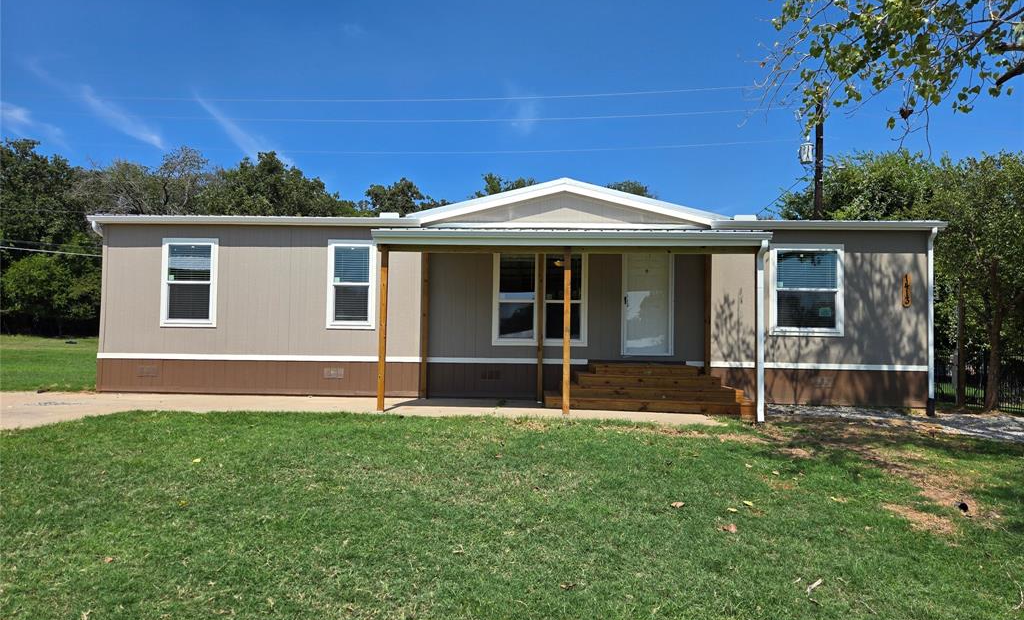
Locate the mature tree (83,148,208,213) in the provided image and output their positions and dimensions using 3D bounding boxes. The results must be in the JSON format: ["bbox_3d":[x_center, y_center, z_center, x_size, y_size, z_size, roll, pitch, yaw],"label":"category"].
[{"bbox_3d":[-20.881,-3.589,39.153,8.000,11.560,8.000,1,-2,2],"label":"mature tree"}]

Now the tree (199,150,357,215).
[{"bbox_3d":[-13.259,-3.359,39.150,9.000,11.332,8.800,1,-2,2],"label":"tree"}]

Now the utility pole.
[{"bbox_3d":[10.324,-2.582,22.917,0.300,9.408,0.300,1,-2,2],"label":"utility pole"}]

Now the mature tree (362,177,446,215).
[{"bbox_3d":[-6.602,-2.946,43.144,6.600,10.976,6.600,1,-2,2],"label":"mature tree"}]

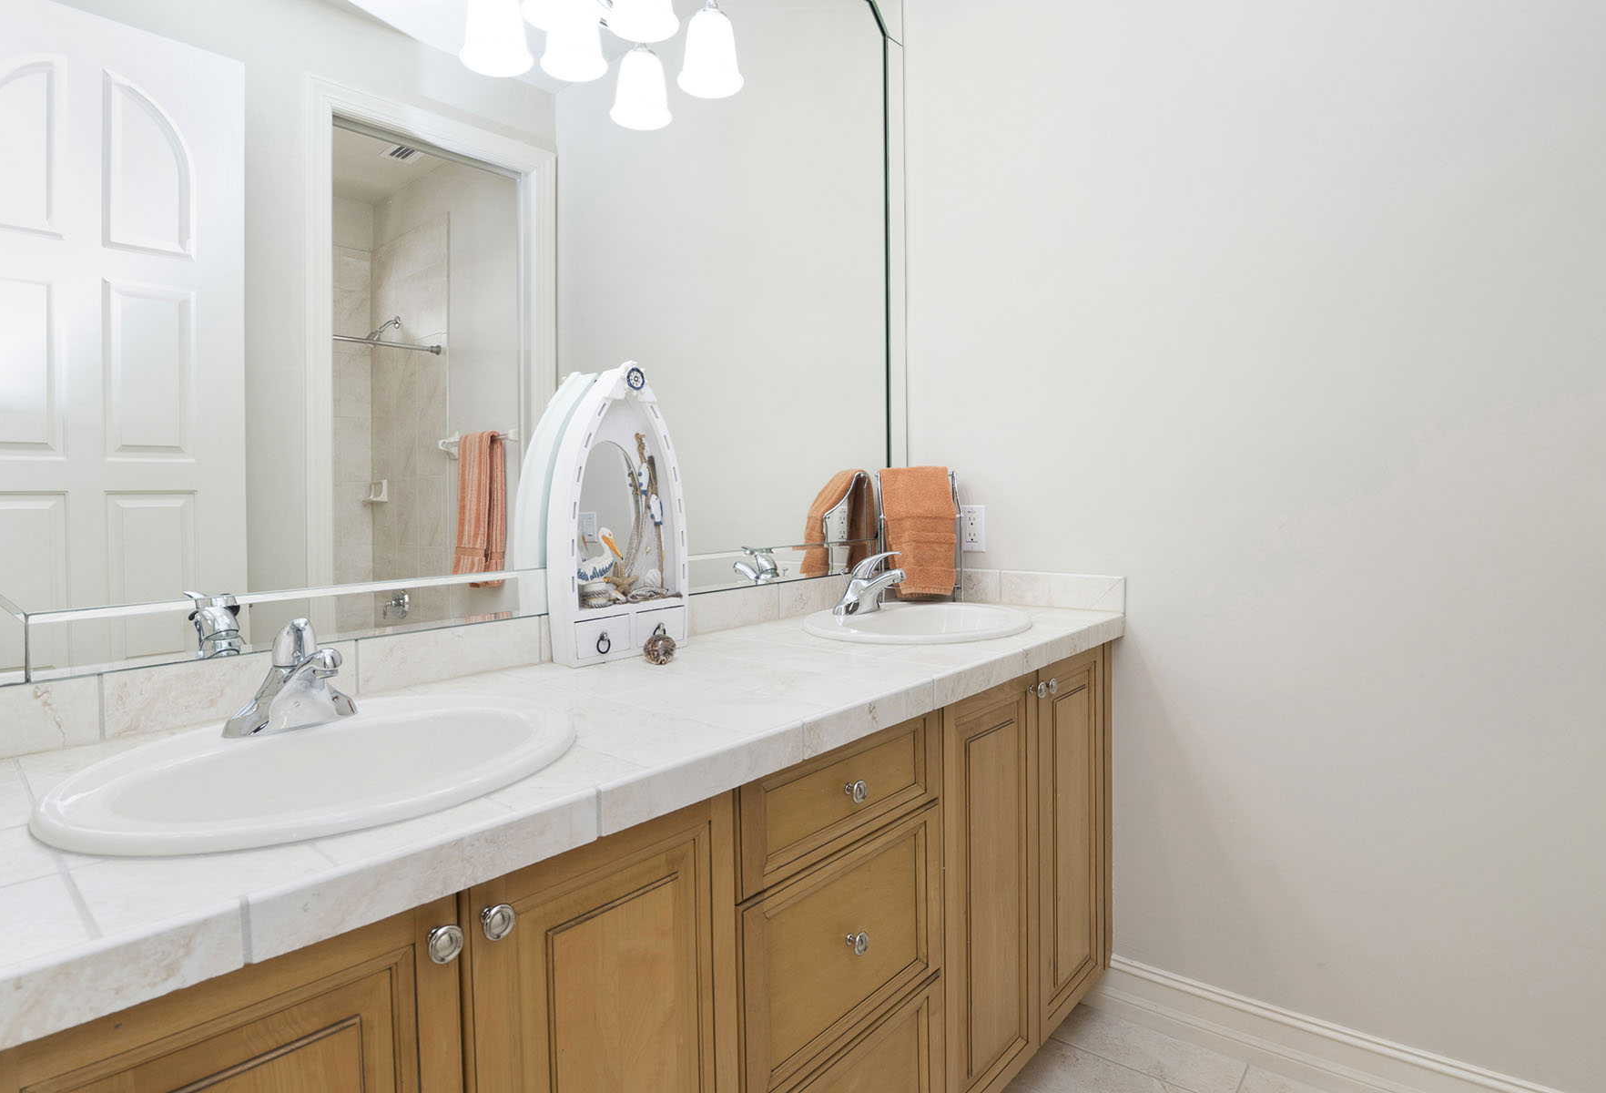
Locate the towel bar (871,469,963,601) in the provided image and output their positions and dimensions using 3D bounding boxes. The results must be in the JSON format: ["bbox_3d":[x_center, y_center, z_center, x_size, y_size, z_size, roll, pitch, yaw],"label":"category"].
[{"bbox_3d":[0.284,-0.026,1.560,0.200,0.325,0.120,-1,2,0],"label":"towel bar"}]

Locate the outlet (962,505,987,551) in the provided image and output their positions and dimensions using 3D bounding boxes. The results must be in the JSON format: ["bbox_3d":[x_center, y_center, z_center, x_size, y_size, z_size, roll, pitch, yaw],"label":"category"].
[{"bbox_3d":[0.422,-0.043,1.586,0.071,0.115,0.010,1,3,45],"label":"outlet"}]

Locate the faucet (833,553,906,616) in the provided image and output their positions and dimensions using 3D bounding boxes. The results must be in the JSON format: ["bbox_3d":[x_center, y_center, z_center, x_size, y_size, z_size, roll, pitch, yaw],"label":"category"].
[{"bbox_3d":[0.148,0.076,1.325,0.152,0.130,0.152,1,3,45],"label":"faucet"}]

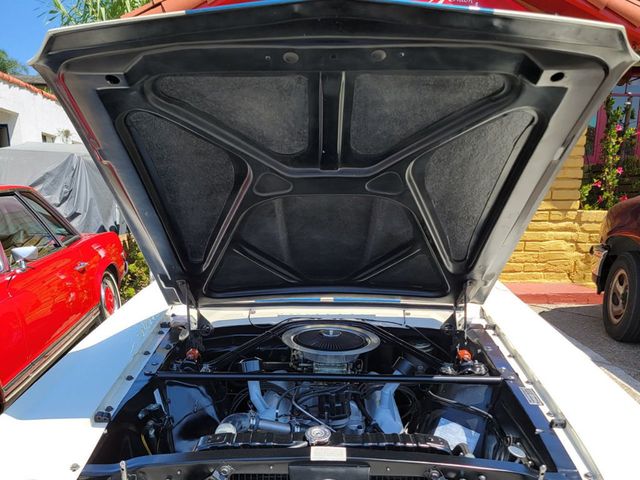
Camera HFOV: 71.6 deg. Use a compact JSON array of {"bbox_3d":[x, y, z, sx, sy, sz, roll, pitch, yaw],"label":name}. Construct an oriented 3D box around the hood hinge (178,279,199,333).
[{"bbox_3d":[-0.523,0.268,1.770,0.050,0.210,0.080,0,8,0],"label":"hood hinge"}]

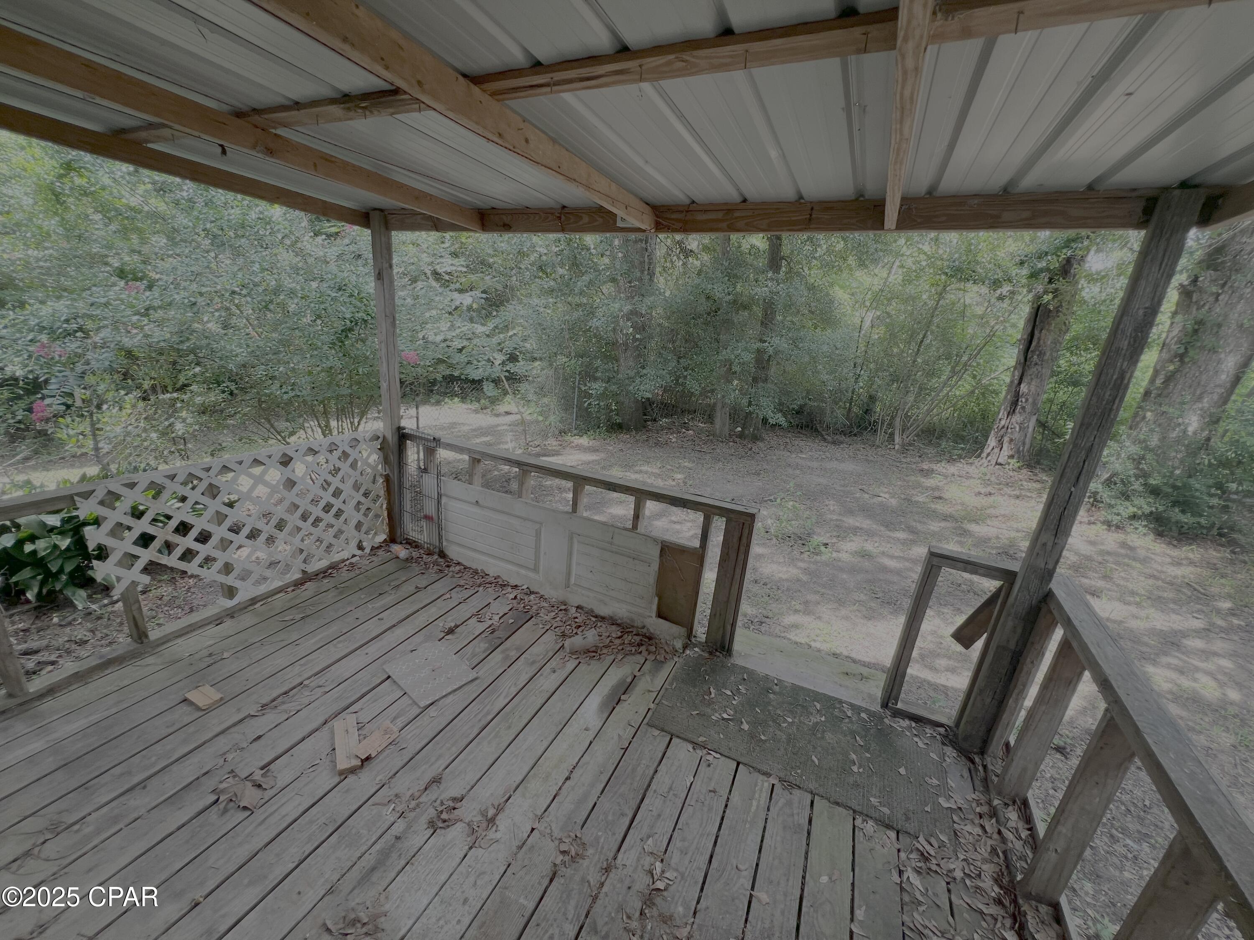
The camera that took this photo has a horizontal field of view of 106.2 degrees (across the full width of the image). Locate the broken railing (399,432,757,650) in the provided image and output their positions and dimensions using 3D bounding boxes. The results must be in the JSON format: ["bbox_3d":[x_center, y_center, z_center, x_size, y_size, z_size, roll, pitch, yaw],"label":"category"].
[{"bbox_3d":[-0.488,0.366,2.939,2.453,0.830,0.100,12,18,23],"label":"broken railing"}]

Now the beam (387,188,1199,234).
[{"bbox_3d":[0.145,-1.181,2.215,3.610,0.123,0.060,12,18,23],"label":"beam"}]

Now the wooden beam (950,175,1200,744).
[{"bbox_3d":[1.655,0.169,1.808,0.090,2.212,0.090,12,18,23],"label":"wooden beam"}]

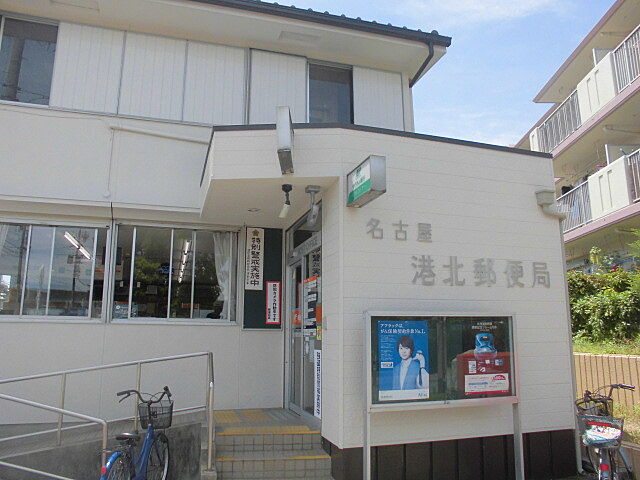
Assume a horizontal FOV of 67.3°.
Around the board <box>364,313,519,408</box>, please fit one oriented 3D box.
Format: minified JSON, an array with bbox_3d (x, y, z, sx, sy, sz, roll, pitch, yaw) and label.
[{"bbox_3d":[1.224,1.174,4.726,1.650,0.875,0.090,4,-12,-19],"label":"board"}]

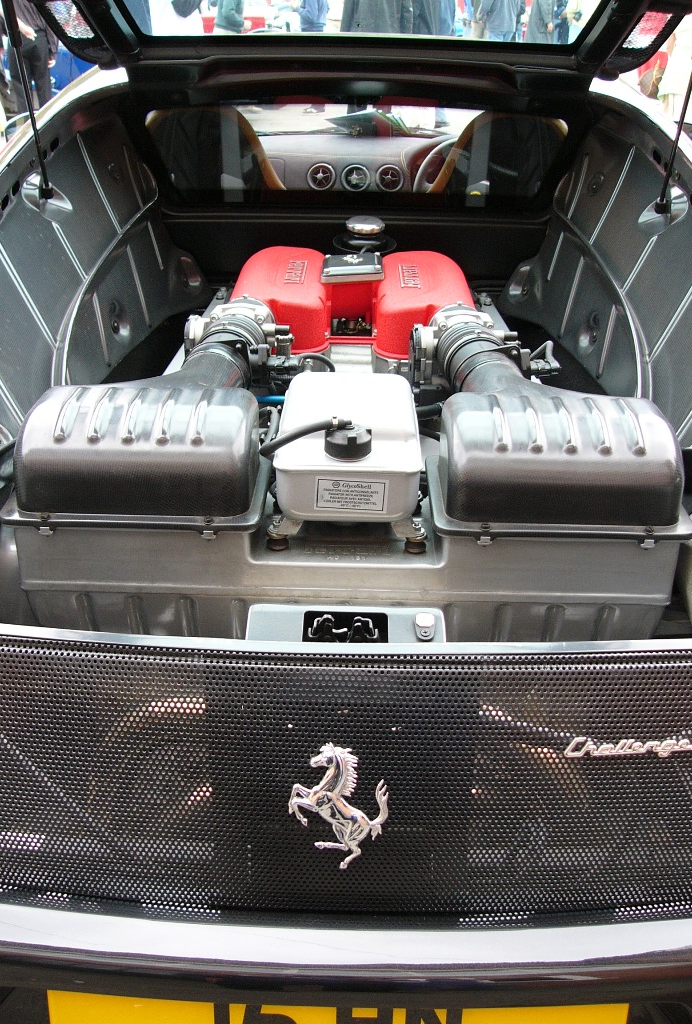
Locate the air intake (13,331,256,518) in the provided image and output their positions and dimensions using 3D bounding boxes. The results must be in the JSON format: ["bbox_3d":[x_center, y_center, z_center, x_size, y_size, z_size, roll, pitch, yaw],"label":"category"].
[{"bbox_3d":[-0.256,-0.123,1.396,0.290,0.127,0.290,1,28,0],"label":"air intake"}]

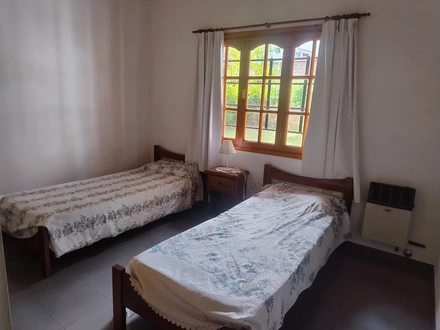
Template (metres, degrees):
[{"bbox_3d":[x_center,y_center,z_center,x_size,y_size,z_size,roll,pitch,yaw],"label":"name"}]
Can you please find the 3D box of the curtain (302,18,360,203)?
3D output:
[{"bbox_3d":[1.076,-0.482,2.781,0.555,1.619,0.127,10,14,33],"label":"curtain"}]

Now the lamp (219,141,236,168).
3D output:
[{"bbox_3d":[0.085,-0.101,3.389,0.190,0.328,0.191,3,12,-1],"label":"lamp"}]

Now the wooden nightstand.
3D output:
[{"bbox_3d":[0.077,0.327,3.422,0.390,0.533,0.330,10,14,33],"label":"wooden nightstand"}]

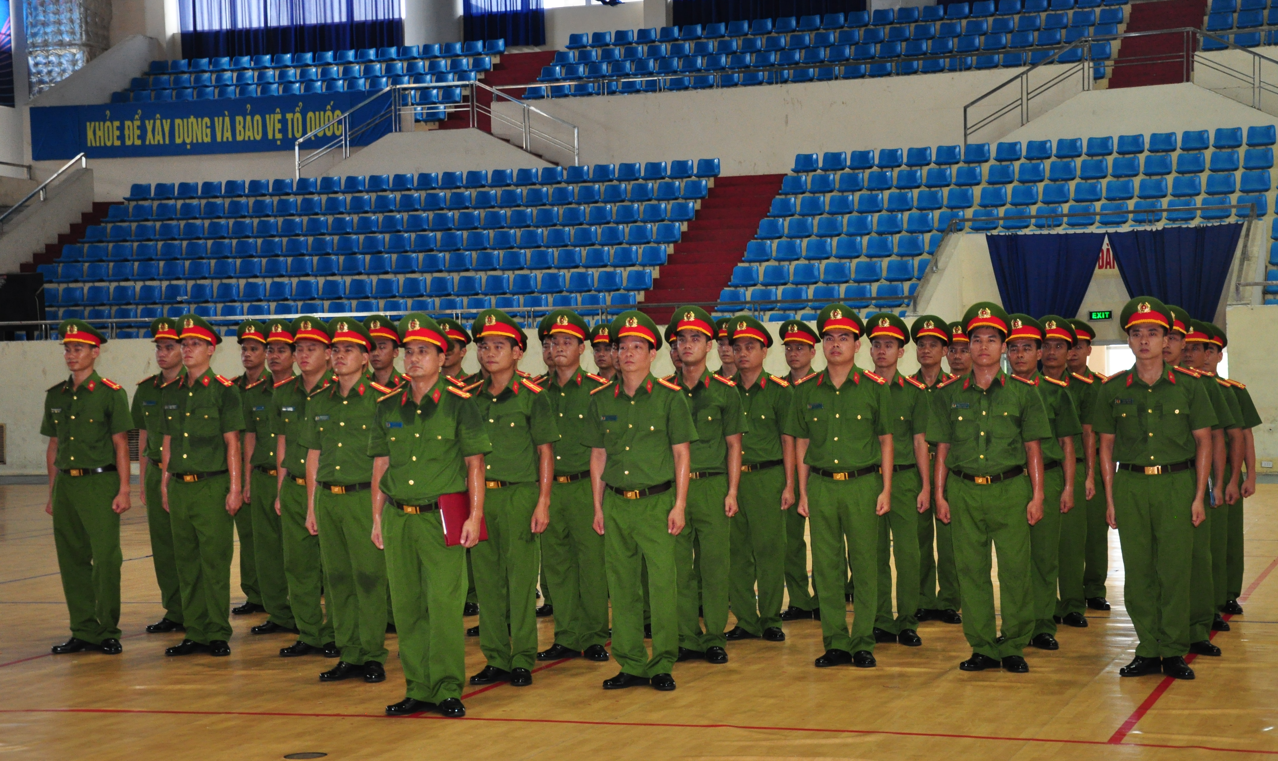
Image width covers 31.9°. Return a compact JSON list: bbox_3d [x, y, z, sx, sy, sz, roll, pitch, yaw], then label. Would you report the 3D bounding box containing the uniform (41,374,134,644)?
[{"bbox_3d":[-3.016,0.693,12.200,0.525,1.489,0.280,-1,1,19],"label":"uniform"}]

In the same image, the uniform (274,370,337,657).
[{"bbox_3d":[-1.747,0.705,12.078,0.560,1.490,0.300,-1,0,20],"label":"uniform"}]

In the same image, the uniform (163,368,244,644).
[{"bbox_3d":[-2.363,0.678,12.138,0.500,1.487,0.290,-1,0,19],"label":"uniform"}]

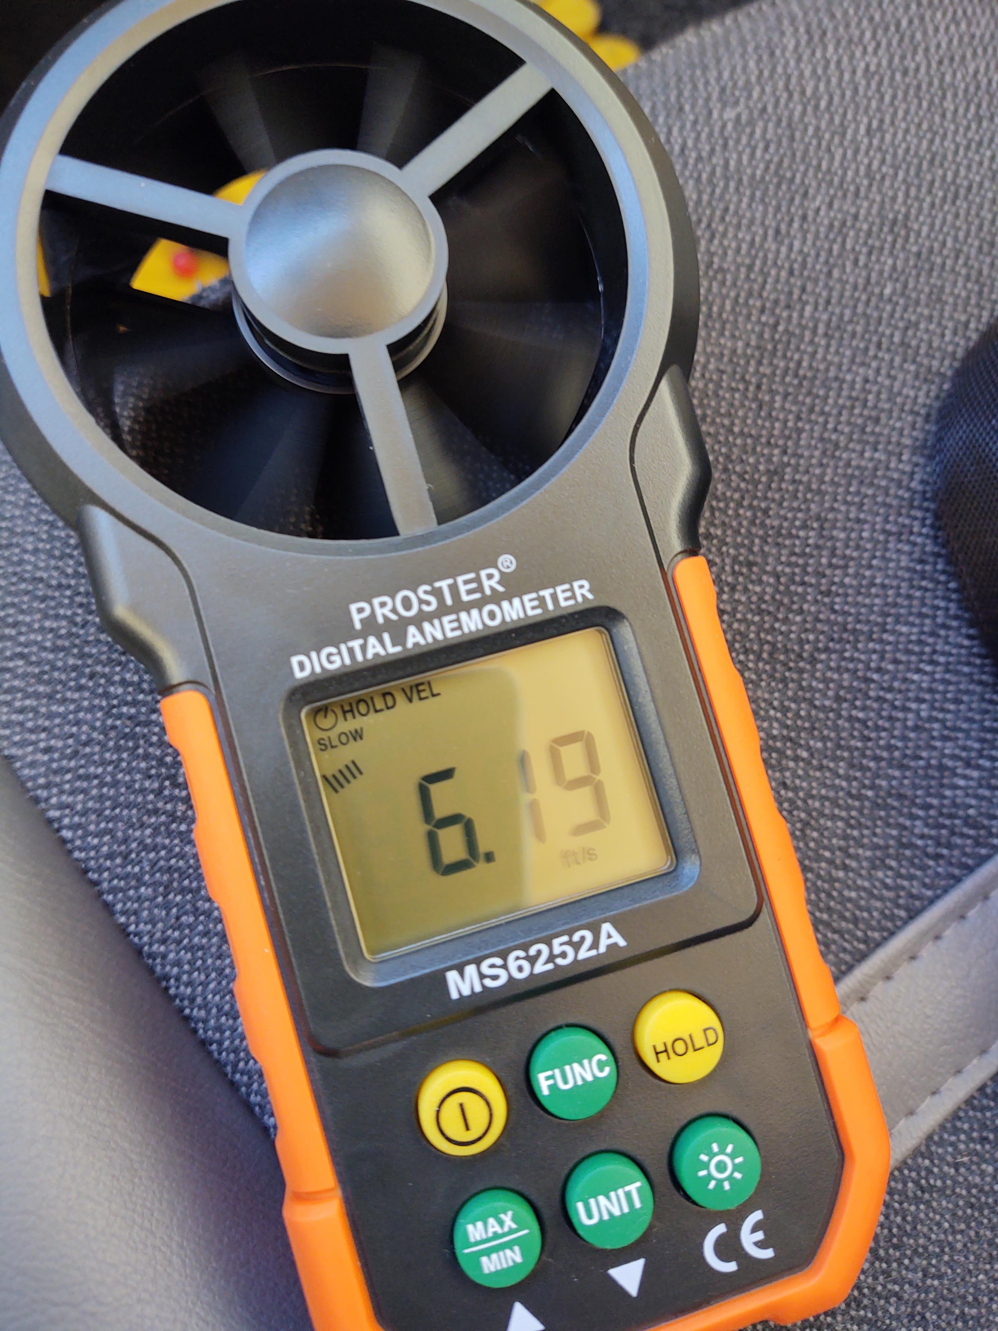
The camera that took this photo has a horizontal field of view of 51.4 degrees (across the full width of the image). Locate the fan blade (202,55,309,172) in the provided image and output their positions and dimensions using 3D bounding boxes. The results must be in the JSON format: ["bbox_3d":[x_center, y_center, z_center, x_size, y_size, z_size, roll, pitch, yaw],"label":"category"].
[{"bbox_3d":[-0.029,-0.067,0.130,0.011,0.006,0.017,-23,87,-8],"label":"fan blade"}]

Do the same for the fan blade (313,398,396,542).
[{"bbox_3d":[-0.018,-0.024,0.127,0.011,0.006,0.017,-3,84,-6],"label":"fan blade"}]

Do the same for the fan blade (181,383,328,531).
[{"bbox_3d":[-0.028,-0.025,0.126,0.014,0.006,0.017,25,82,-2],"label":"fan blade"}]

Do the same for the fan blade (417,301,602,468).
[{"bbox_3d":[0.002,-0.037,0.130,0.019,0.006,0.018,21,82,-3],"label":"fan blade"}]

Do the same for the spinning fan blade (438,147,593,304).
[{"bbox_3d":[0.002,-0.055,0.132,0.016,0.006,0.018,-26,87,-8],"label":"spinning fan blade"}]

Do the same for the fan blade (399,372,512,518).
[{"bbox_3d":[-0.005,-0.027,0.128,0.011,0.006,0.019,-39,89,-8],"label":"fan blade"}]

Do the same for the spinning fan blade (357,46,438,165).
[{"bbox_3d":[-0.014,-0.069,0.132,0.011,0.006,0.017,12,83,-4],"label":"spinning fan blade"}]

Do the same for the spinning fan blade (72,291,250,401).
[{"bbox_3d":[-0.040,-0.039,0.126,0.019,0.006,0.013,-14,85,-7],"label":"spinning fan blade"}]

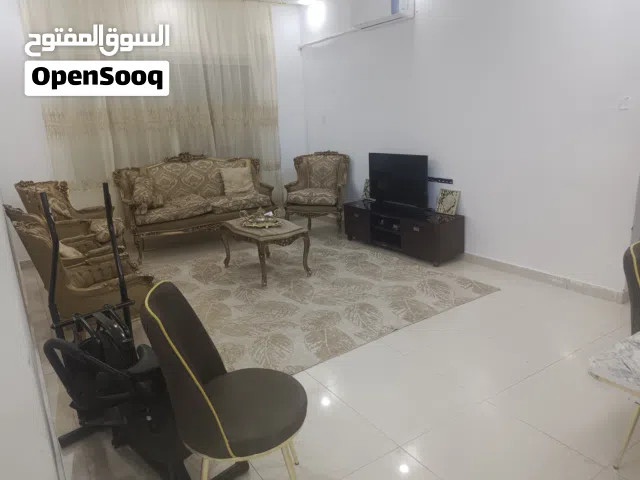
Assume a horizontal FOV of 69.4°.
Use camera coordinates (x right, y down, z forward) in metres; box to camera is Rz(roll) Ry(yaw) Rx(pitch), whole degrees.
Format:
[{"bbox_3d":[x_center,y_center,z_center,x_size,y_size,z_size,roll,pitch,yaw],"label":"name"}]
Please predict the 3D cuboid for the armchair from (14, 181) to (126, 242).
[{"bbox_3d":[-2.368,-0.135,4.380,0.680,1.000,0.690,-4,16,-7],"label":"armchair"}]

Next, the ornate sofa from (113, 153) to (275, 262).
[{"bbox_3d":[-1.367,-0.432,5.182,1.680,1.050,0.700,-12,19,-31],"label":"ornate sofa"}]

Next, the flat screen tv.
[{"bbox_3d":[0.838,-0.646,4.995,0.080,0.540,0.880,-13,19,-34],"label":"flat screen tv"}]

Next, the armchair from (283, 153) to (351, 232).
[{"bbox_3d":[0.002,-0.557,5.501,0.690,1.010,0.680,2,17,14],"label":"armchair"}]

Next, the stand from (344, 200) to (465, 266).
[{"bbox_3d":[0.844,-0.129,4.952,0.385,0.430,1.330,-14,20,-34],"label":"stand"}]

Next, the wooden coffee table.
[{"bbox_3d":[-0.517,0.082,4.372,0.530,0.450,0.830,-13,19,-34],"label":"wooden coffee table"}]

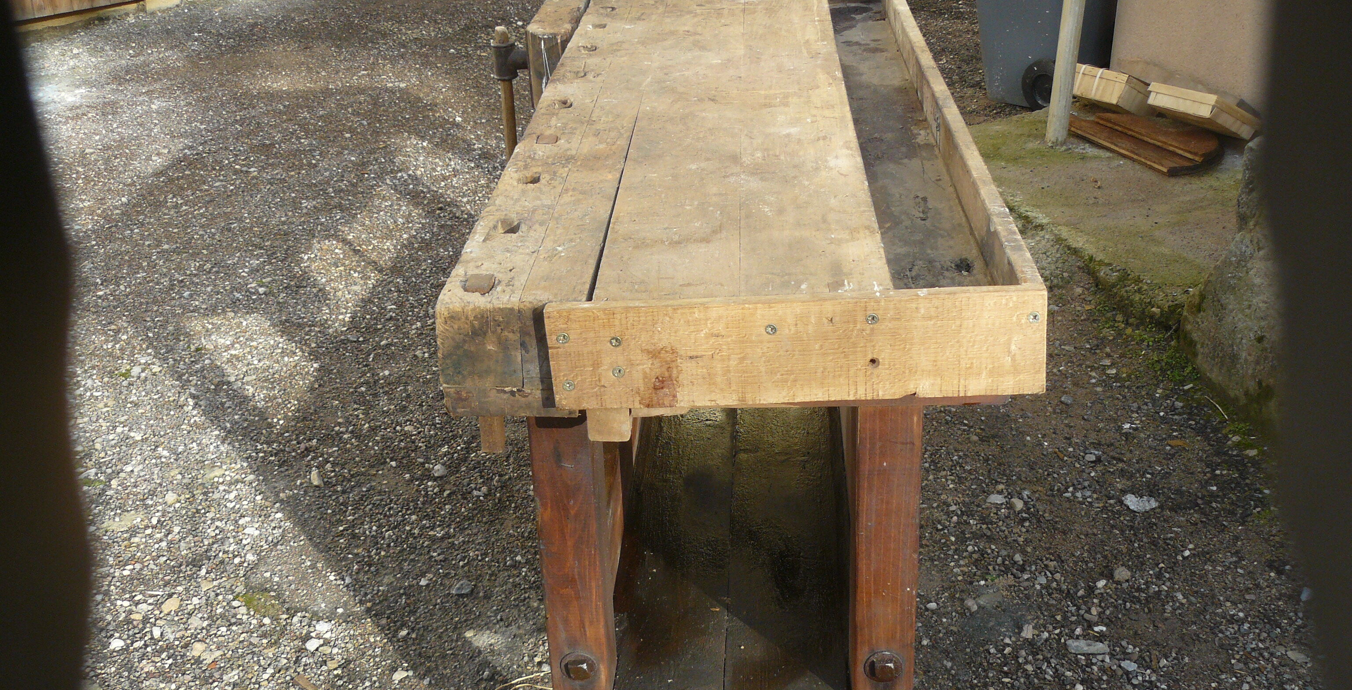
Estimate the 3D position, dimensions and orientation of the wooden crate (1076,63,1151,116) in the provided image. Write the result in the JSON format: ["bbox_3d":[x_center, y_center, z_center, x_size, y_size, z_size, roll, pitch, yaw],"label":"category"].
[{"bbox_3d":[1.394,-0.809,4.515,0.193,0.098,0.295,17,10,-31],"label":"wooden crate"}]

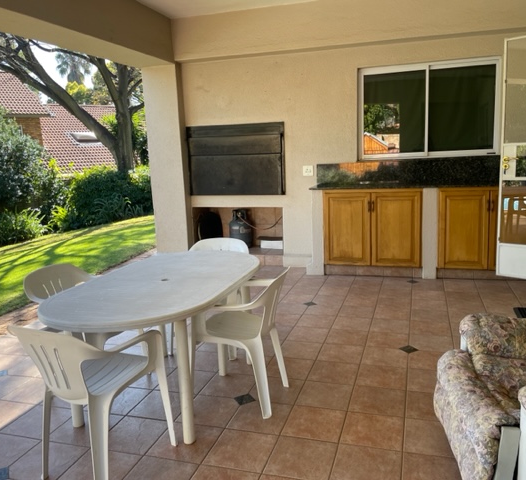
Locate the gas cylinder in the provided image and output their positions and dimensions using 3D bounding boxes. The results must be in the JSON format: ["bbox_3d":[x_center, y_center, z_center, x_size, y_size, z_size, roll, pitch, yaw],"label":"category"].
[{"bbox_3d":[-0.288,-0.141,6.423,0.315,0.522,0.315,-2,10,0],"label":"gas cylinder"}]

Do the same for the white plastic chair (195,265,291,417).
[{"bbox_3d":[-0.107,0.548,2.760,0.576,0.780,0.564,1,11,20],"label":"white plastic chair"}]

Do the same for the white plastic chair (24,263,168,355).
[{"bbox_3d":[-1.100,0.552,3.042,0.576,0.780,0.564,3,11,26],"label":"white plastic chair"}]

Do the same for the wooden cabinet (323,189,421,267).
[{"bbox_3d":[1.230,-0.160,5.369,1.029,0.834,0.390,1,11,18],"label":"wooden cabinet"}]

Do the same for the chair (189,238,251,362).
[{"bbox_3d":[-0.374,0.413,3.598,0.564,0.774,0.576,1,11,18],"label":"chair"}]

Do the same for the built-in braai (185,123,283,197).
[{"bbox_3d":[-0.268,-1.013,6.088,1.254,0.852,0.450,1,11,18],"label":"built-in braai"}]

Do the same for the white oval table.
[{"bbox_3d":[-0.559,0.582,2.883,0.951,0.717,1.533,1,11,20],"label":"white oval table"}]

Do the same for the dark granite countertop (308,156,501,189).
[{"bbox_3d":[1.622,-0.697,5.095,2.220,0.279,0.426,1,11,18],"label":"dark granite countertop"}]

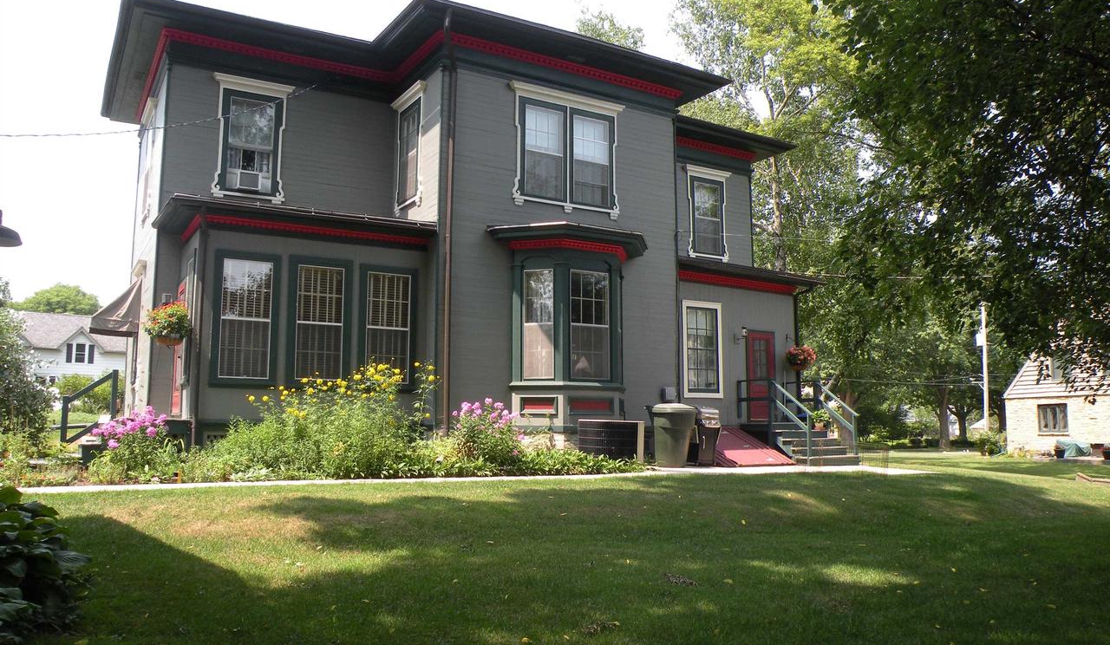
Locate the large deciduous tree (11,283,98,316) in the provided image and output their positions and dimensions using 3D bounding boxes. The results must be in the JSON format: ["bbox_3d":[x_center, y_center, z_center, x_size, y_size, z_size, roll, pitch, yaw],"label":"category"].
[{"bbox_3d":[-51.878,2.840,90.000,10.500,13.600,10.500,4,-8,-31],"label":"large deciduous tree"}]

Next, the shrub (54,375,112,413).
[{"bbox_3d":[-20.648,3.140,38.000,2.700,1.750,2.200,4,-7,-28],"label":"shrub"}]

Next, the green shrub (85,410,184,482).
[{"bbox_3d":[-5.908,1.715,12.100,1.250,1.030,1.000,4,-8,-31],"label":"green shrub"}]

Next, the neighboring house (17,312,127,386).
[{"bbox_3d":[-34.251,3.099,59.750,11.000,7.200,8.000,5,-8,-35],"label":"neighboring house"}]

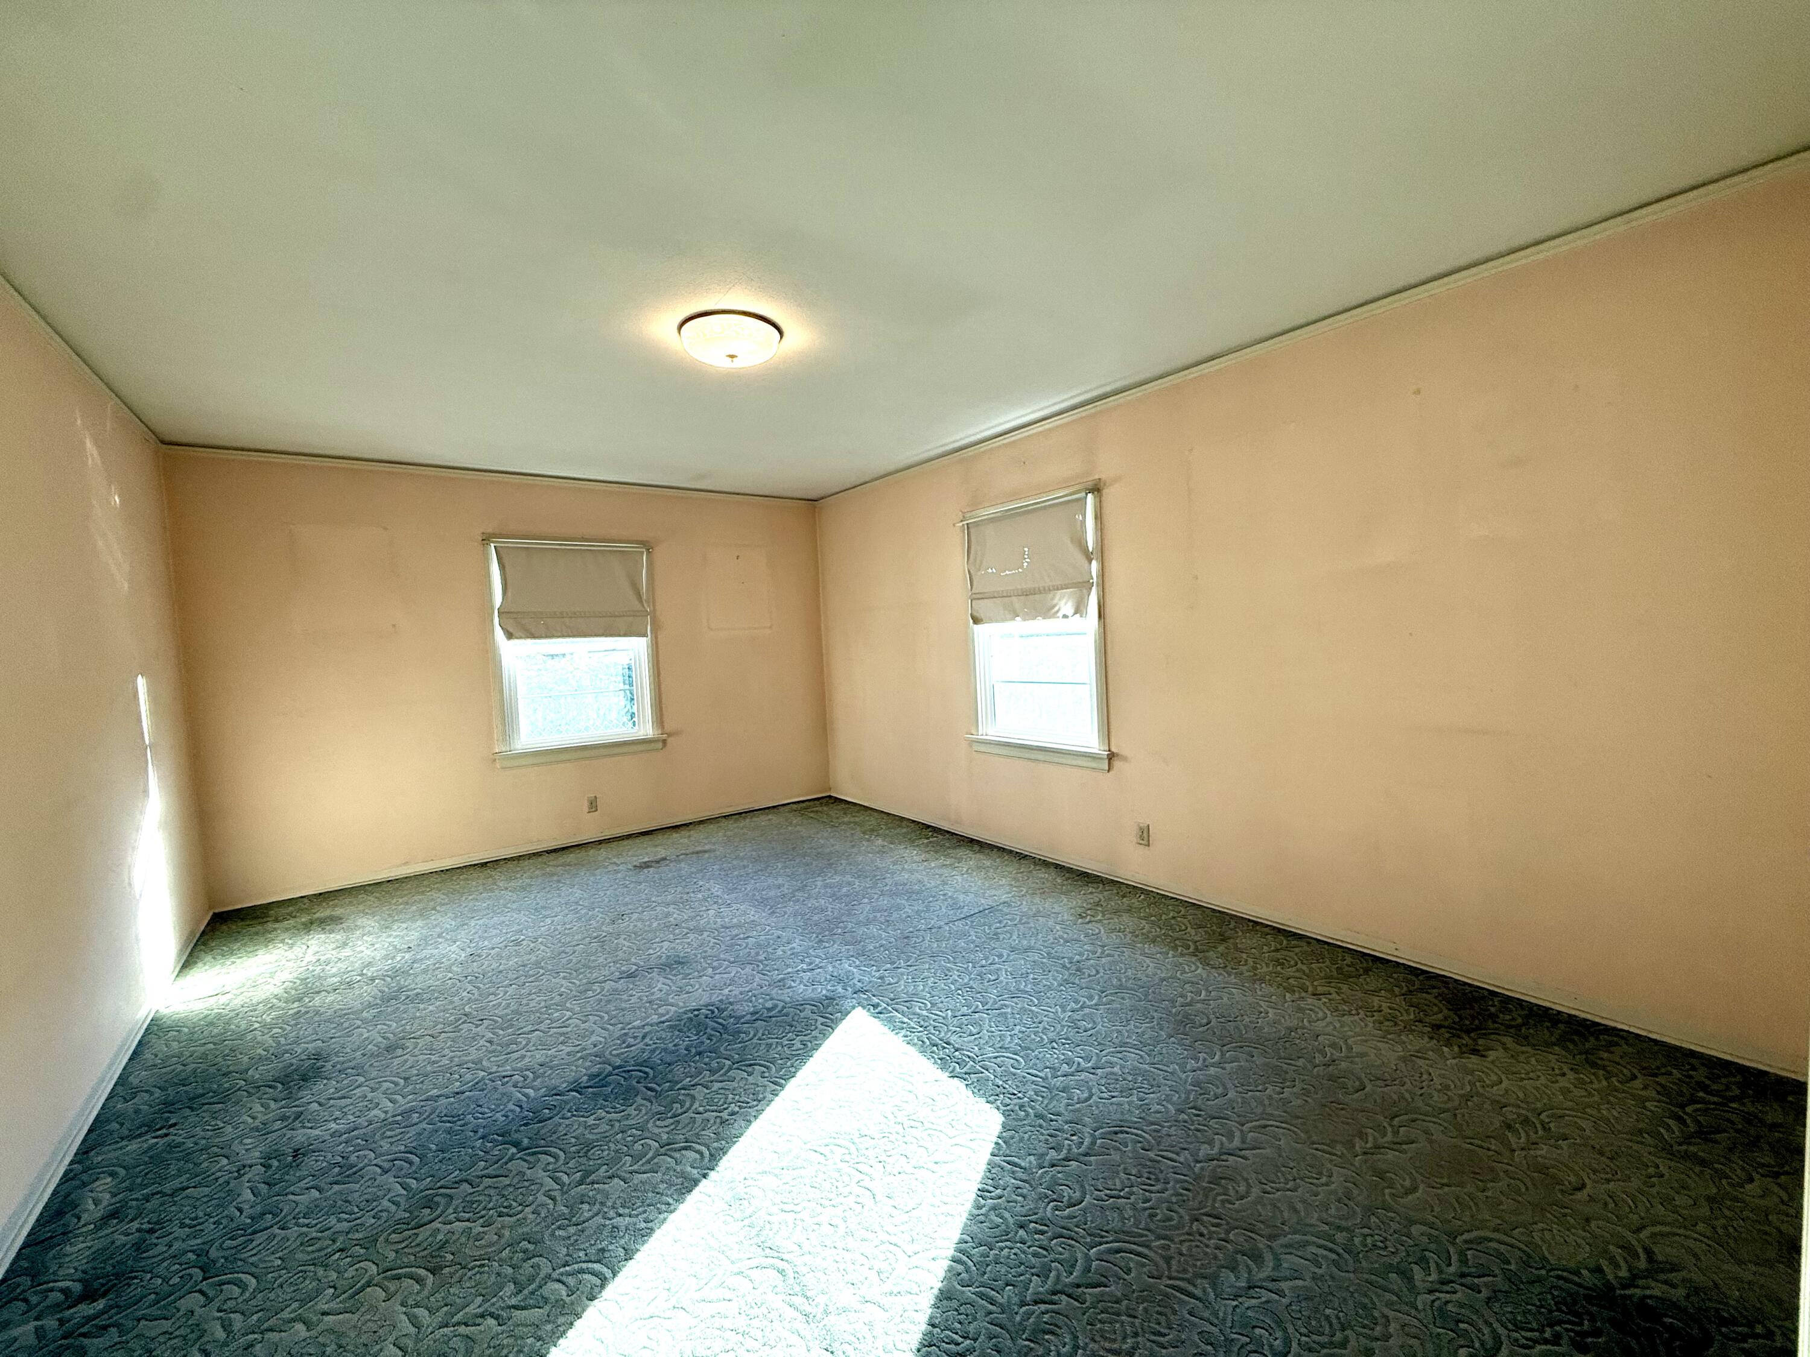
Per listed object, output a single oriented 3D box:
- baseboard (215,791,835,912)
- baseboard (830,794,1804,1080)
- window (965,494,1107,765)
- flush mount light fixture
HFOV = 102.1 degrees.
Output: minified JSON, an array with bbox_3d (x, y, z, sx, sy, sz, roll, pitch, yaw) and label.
[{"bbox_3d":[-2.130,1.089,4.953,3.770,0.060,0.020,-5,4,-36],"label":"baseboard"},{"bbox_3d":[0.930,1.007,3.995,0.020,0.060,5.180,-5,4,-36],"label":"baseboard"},{"bbox_3d":[0.701,-0.265,4.134,0.100,1.460,1.060,-5,4,-36],"label":"window"},{"bbox_3d":[-0.615,-1.192,2.615,0.365,0.130,0.365,-3,3,0],"label":"flush mount light fixture"}]

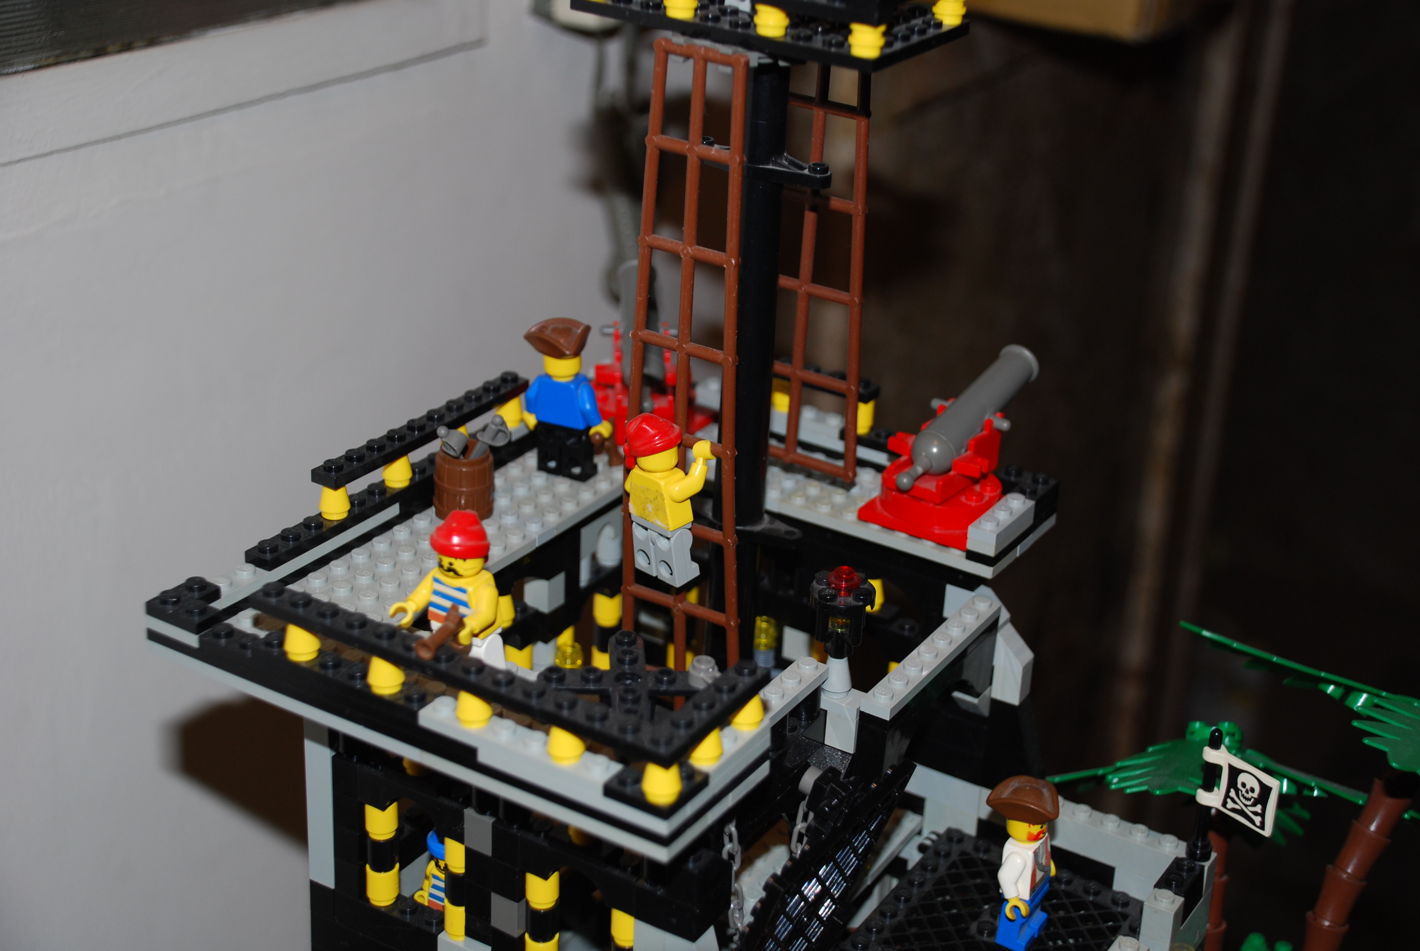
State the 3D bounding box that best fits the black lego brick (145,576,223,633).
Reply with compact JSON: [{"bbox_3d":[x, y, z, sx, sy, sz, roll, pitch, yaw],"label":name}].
[{"bbox_3d":[-0.120,0.030,0.527,0.016,0.005,0.016,17,29,28],"label":"black lego brick"}]

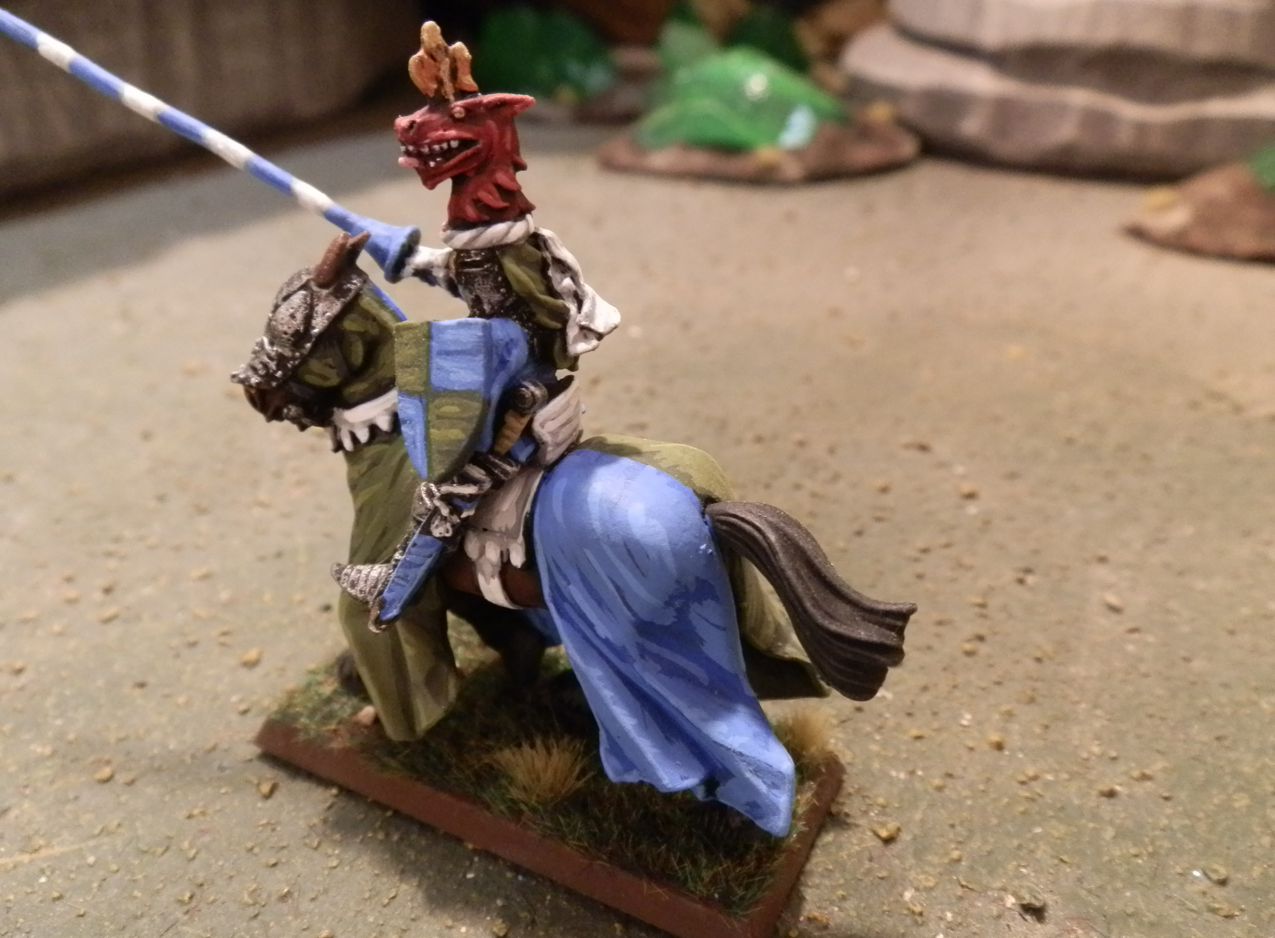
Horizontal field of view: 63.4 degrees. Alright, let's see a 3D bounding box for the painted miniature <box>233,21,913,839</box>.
[{"bbox_3d":[-0.009,-0.004,0.086,0.067,0.062,0.026,14,25,23],"label":"painted miniature"}]

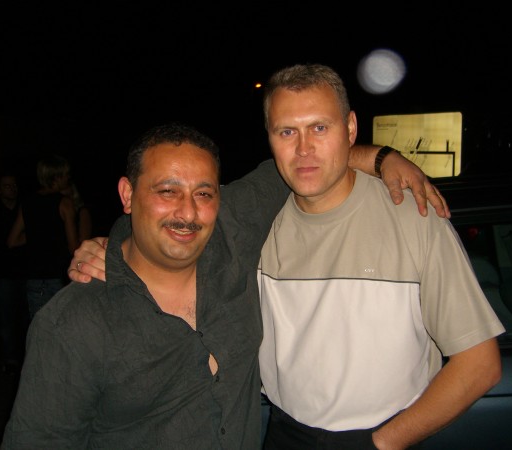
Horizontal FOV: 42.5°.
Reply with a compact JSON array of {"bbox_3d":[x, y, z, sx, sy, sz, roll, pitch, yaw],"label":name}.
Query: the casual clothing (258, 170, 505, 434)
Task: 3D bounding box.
[{"bbox_3d":[0.235,0.130,1.340,0.530,0.510,0.300,1,2,17],"label":"casual clothing"}]

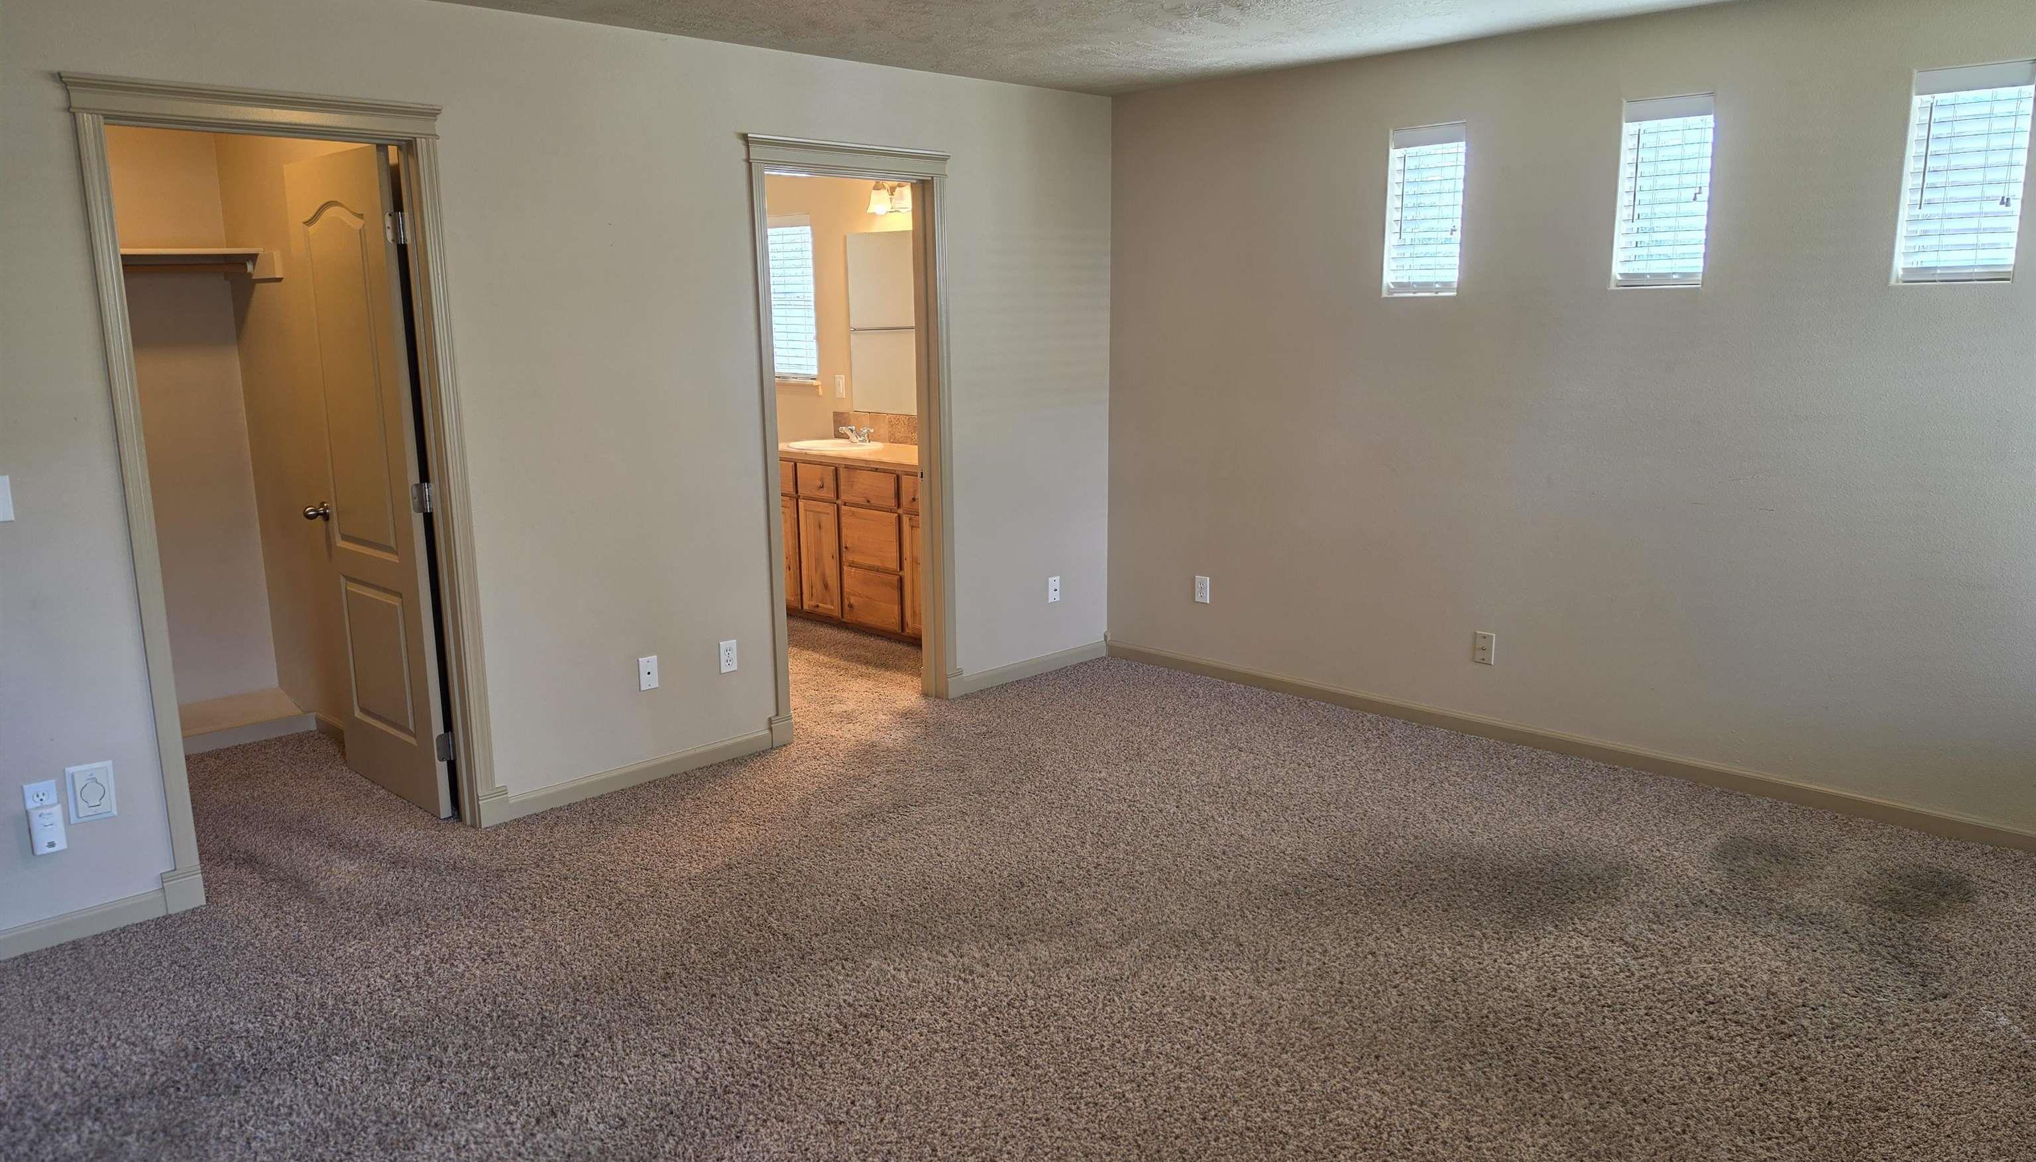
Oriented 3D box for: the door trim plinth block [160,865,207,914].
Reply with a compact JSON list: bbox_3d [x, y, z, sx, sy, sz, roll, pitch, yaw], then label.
[{"bbox_3d":[-2.238,0.827,3.629,0.022,0.116,0.094,10,16,44],"label":"door trim plinth block"}]

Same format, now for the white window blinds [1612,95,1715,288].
[{"bbox_3d":[2.058,-1.225,4.292,0.280,0.580,0.090,10,16,44],"label":"white window blinds"}]

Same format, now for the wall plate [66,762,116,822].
[{"bbox_3d":[-2.361,0.537,3.447,0.020,0.145,0.097,10,16,44],"label":"wall plate"}]

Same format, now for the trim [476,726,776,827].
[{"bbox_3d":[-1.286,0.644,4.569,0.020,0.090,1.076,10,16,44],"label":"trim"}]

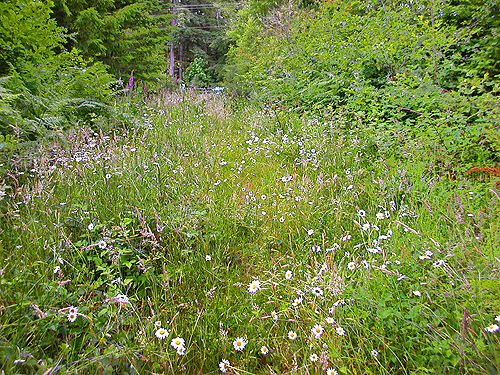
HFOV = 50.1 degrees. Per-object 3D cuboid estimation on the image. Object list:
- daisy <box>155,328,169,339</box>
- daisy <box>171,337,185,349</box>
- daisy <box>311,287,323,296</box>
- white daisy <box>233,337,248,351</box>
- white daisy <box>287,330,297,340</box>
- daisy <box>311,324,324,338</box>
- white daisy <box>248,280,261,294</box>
[{"bbox_3d":[-0.315,0.521,1.900,0.050,0.015,0.050,0,35,-9],"label":"daisy"},{"bbox_3d":[-0.253,0.546,1.880,0.050,0.015,0.050,0,36,-8],"label":"daisy"},{"bbox_3d":[0.286,0.445,2.280,0.051,0.015,0.051,7,37,-6],"label":"daisy"},{"bbox_3d":[-0.035,0.555,1.900,0.048,0.015,0.048,0,56,-1],"label":"white daisy"},{"bbox_3d":[0.161,0.568,2.050,0.036,0.012,0.036,0,50,4],"label":"white daisy"},{"bbox_3d":[0.252,0.533,1.980,0.047,0.014,0.047,0,53,7],"label":"daisy"},{"bbox_3d":[0.019,0.411,2.200,0.053,0.016,0.053,-5,52,7],"label":"white daisy"}]

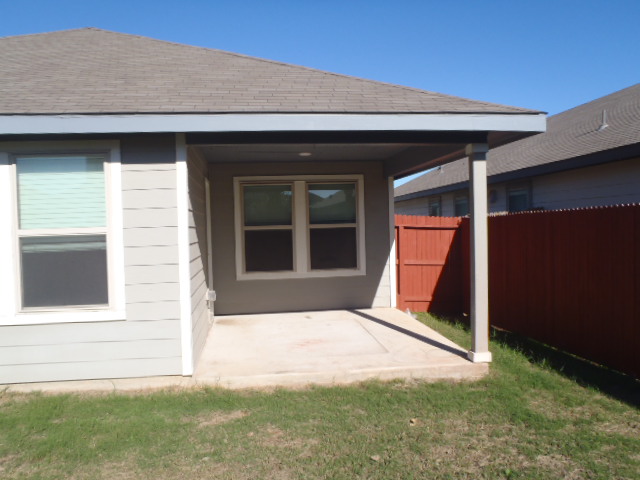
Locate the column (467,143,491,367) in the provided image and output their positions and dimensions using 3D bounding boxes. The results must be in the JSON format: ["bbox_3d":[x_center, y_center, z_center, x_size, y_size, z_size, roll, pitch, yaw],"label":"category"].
[{"bbox_3d":[1.623,0.131,5.295,0.172,2.207,0.165,-2,2,-7],"label":"column"}]

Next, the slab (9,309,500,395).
[{"bbox_3d":[-0.805,1.311,6.704,4.612,0.132,3.532,-2,2,-7],"label":"slab"}]

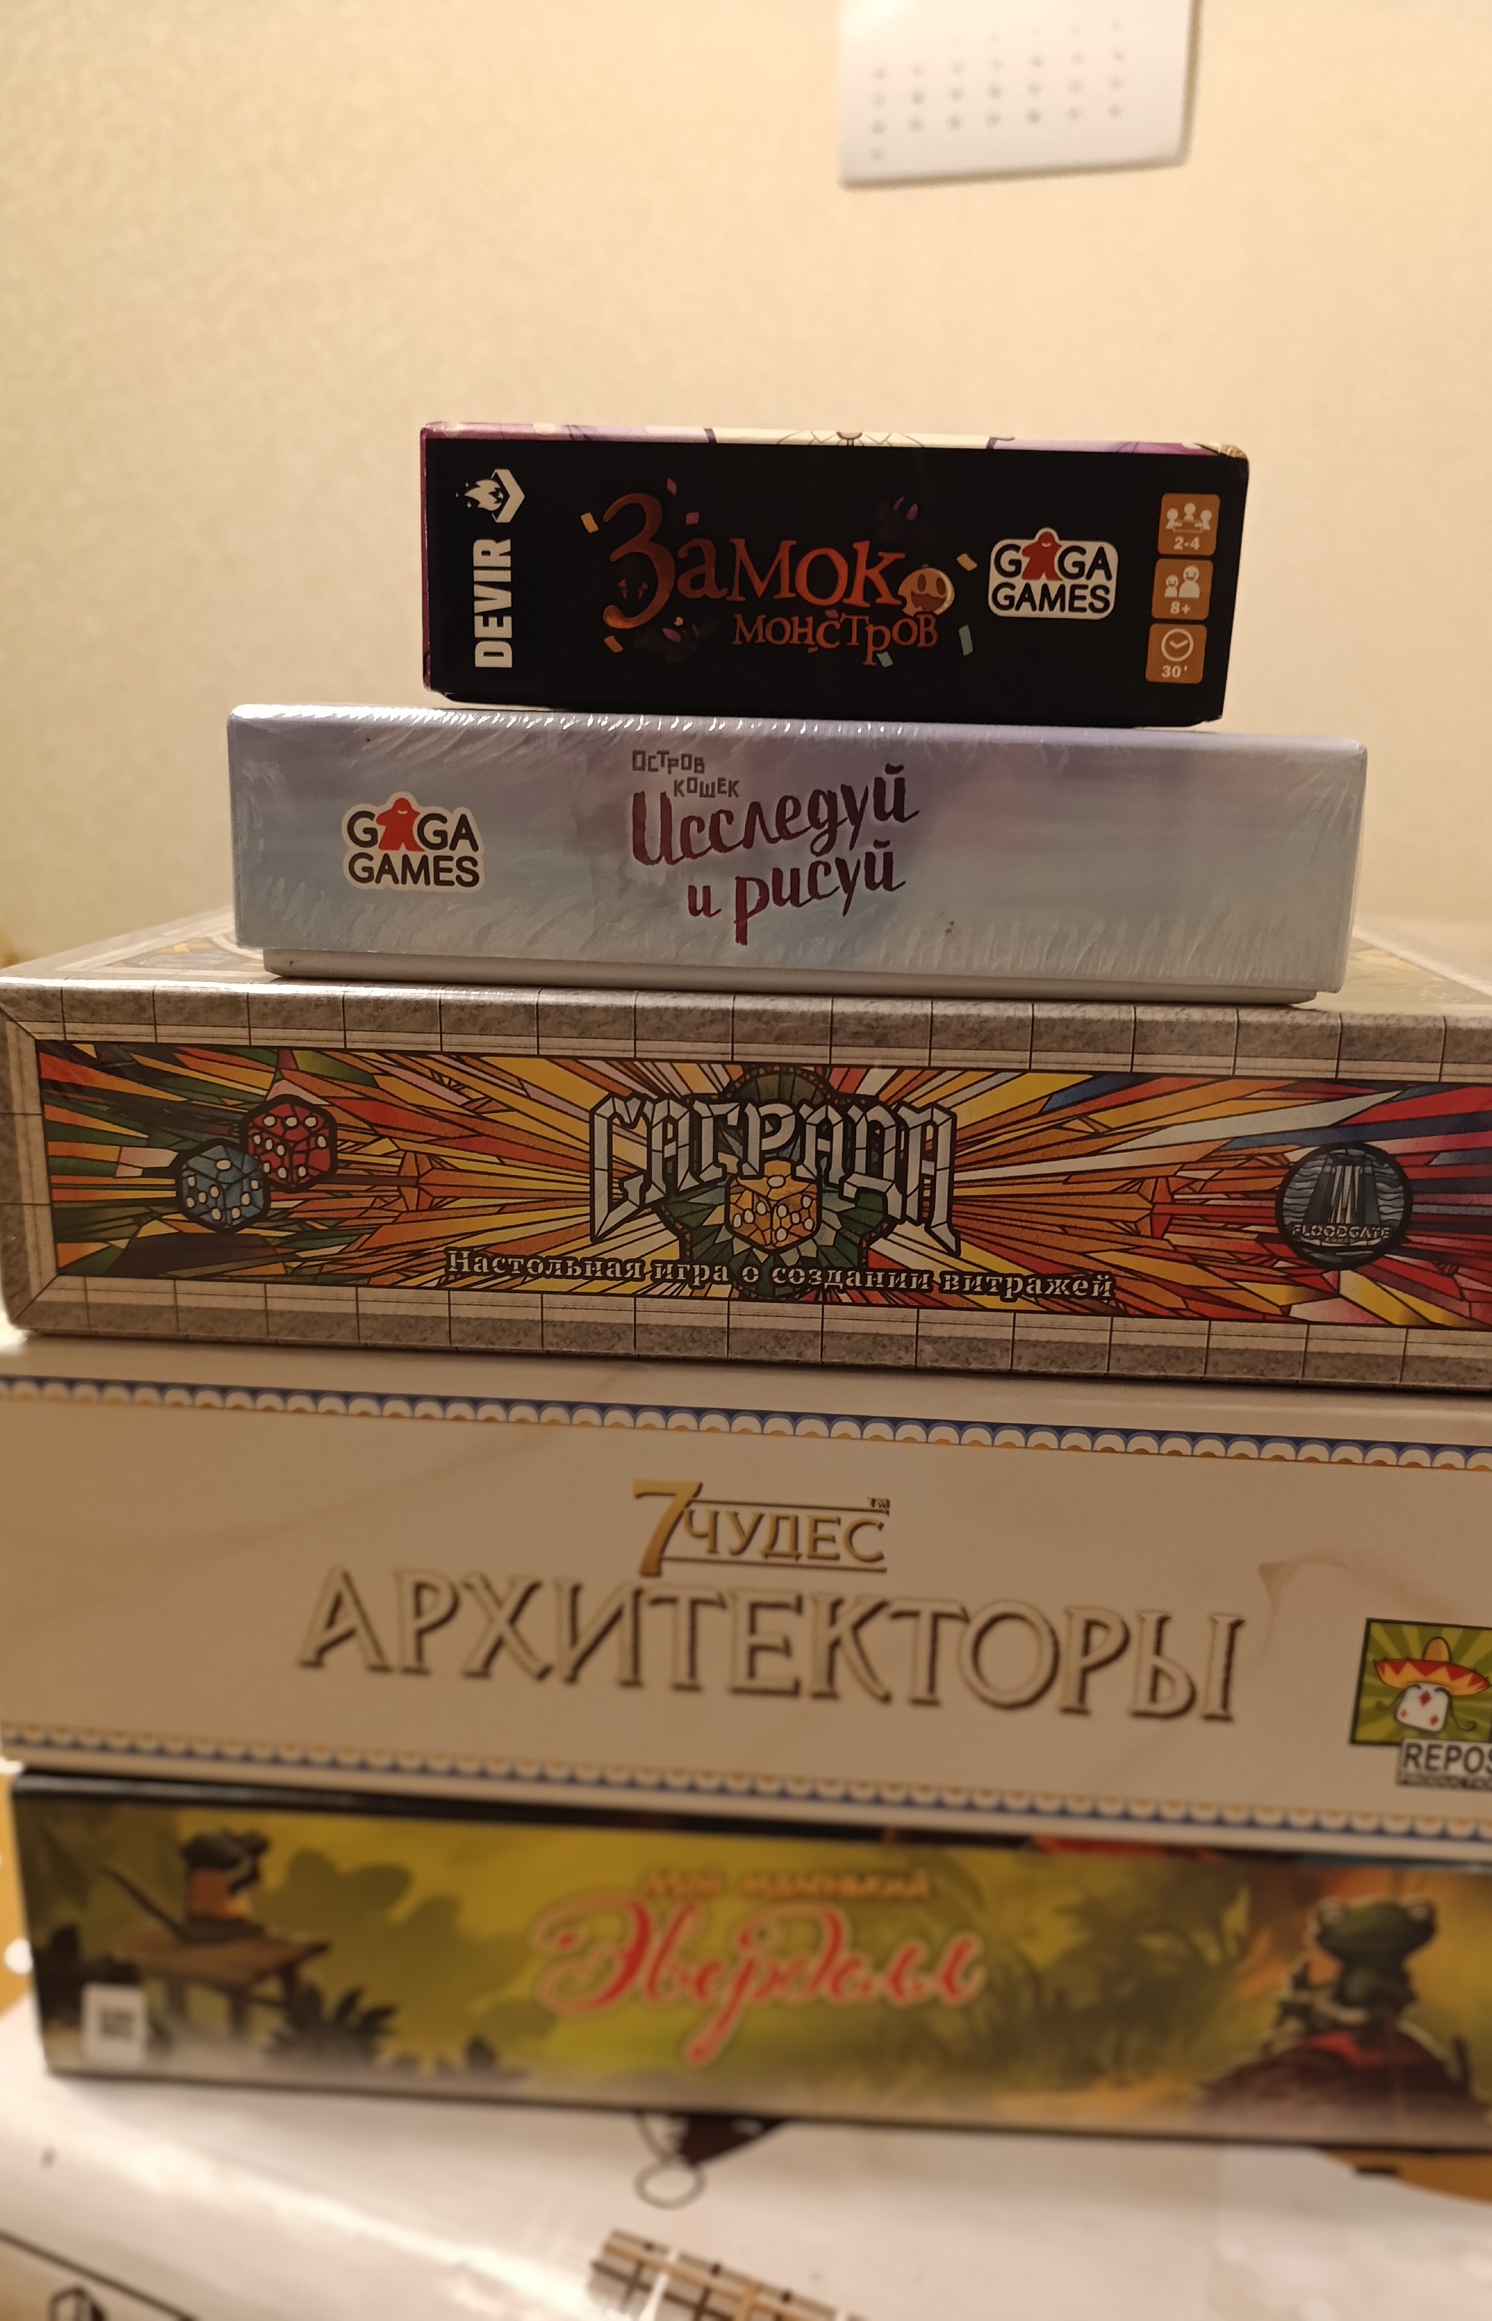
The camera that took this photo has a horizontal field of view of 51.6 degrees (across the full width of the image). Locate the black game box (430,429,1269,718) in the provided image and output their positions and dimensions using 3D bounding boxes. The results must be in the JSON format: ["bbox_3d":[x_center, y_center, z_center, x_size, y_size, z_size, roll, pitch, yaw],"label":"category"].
[{"bbox_3d":[0.014,-0.111,0.310,0.139,0.045,0.097,1,15,-2],"label":"black game box"}]

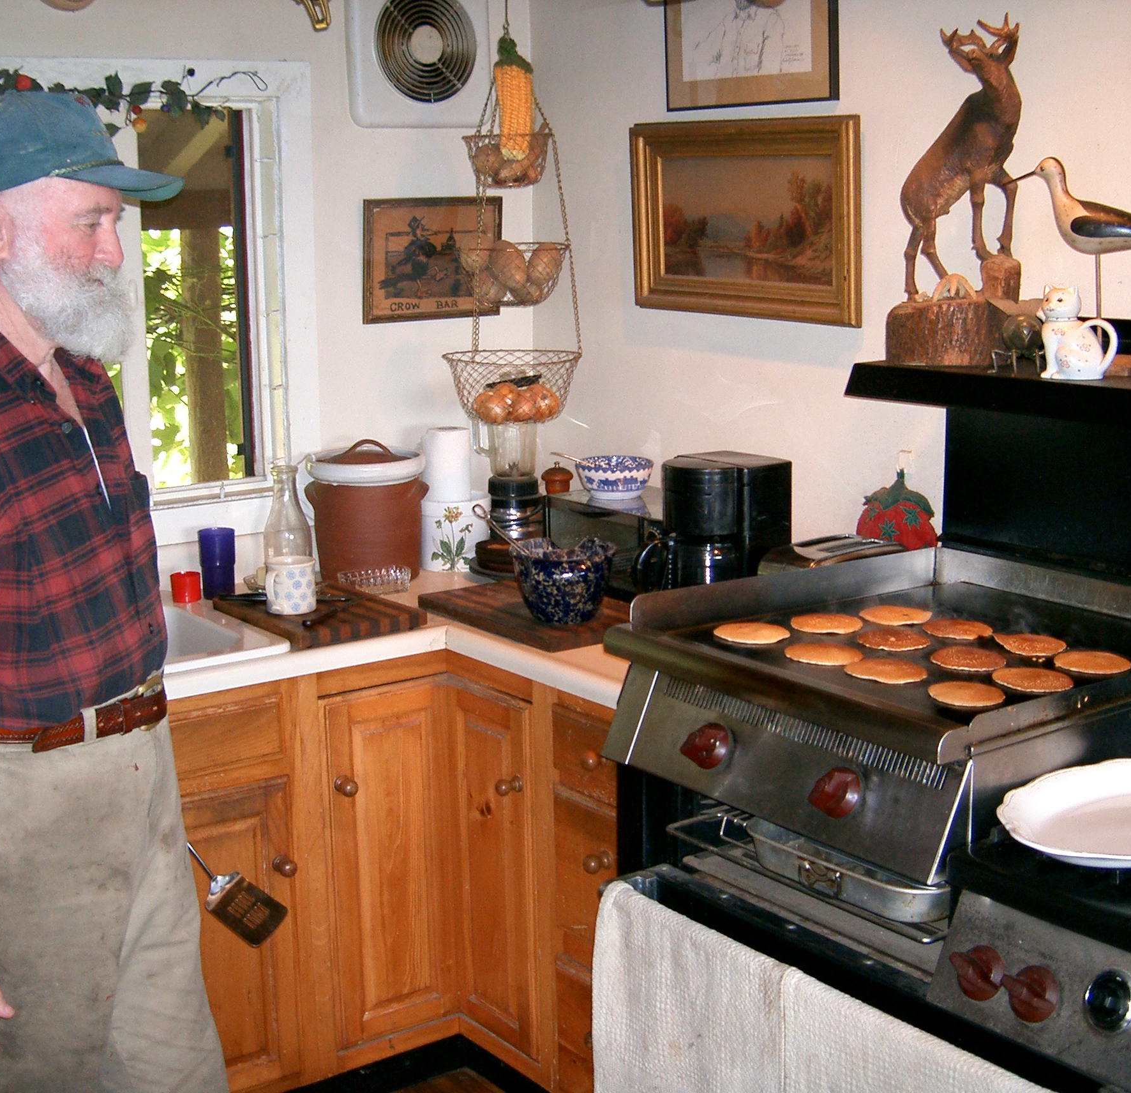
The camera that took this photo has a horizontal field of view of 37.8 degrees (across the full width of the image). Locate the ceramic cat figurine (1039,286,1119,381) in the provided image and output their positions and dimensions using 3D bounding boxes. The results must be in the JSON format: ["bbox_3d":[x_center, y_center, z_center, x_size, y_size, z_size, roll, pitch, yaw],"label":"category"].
[{"bbox_3d":[0.720,-0.305,2.316,0.110,0.135,0.072,-3,12,-11],"label":"ceramic cat figurine"}]

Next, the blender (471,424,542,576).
[{"bbox_3d":[-0.111,-0.132,3.484,0.185,0.365,0.185,-1,11,-2],"label":"blender"}]

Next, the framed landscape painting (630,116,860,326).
[{"bbox_3d":[0.334,-0.608,3.073,0.045,0.357,0.590,-13,17,-37],"label":"framed landscape painting"}]

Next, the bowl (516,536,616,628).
[{"bbox_3d":[0.001,0.065,2.871,0.178,0.127,0.178,0,12,0],"label":"bowl"}]

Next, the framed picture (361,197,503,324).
[{"bbox_3d":[-0.282,-0.624,3.590,0.349,0.257,0.020,-9,14,-36],"label":"framed picture"}]

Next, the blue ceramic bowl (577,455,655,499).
[{"bbox_3d":[0.095,-0.133,3.194,0.151,0.067,0.151,0,12,0],"label":"blue ceramic bowl"}]

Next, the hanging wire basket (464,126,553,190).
[{"bbox_3d":[-0.113,-0.760,3.250,0.178,0.112,0.178,0,12,0],"label":"hanging wire basket"}]

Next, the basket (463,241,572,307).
[{"bbox_3d":[-0.100,-0.536,3.250,0.215,0.123,0.215,-1,11,-2],"label":"basket"}]

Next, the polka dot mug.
[{"bbox_3d":[-0.508,0.074,3.015,0.090,0.091,0.112,5,13,27],"label":"polka dot mug"}]

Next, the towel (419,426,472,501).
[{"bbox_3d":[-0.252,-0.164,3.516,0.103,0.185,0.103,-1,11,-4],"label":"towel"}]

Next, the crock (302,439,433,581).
[{"bbox_3d":[-0.410,-0.082,3.439,0.261,0.287,0.252,-2,11,-7],"label":"crock"}]

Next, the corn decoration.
[{"bbox_3d":[-0.095,-0.813,2.990,0.070,0.222,0.065,0,12,0],"label":"corn decoration"}]

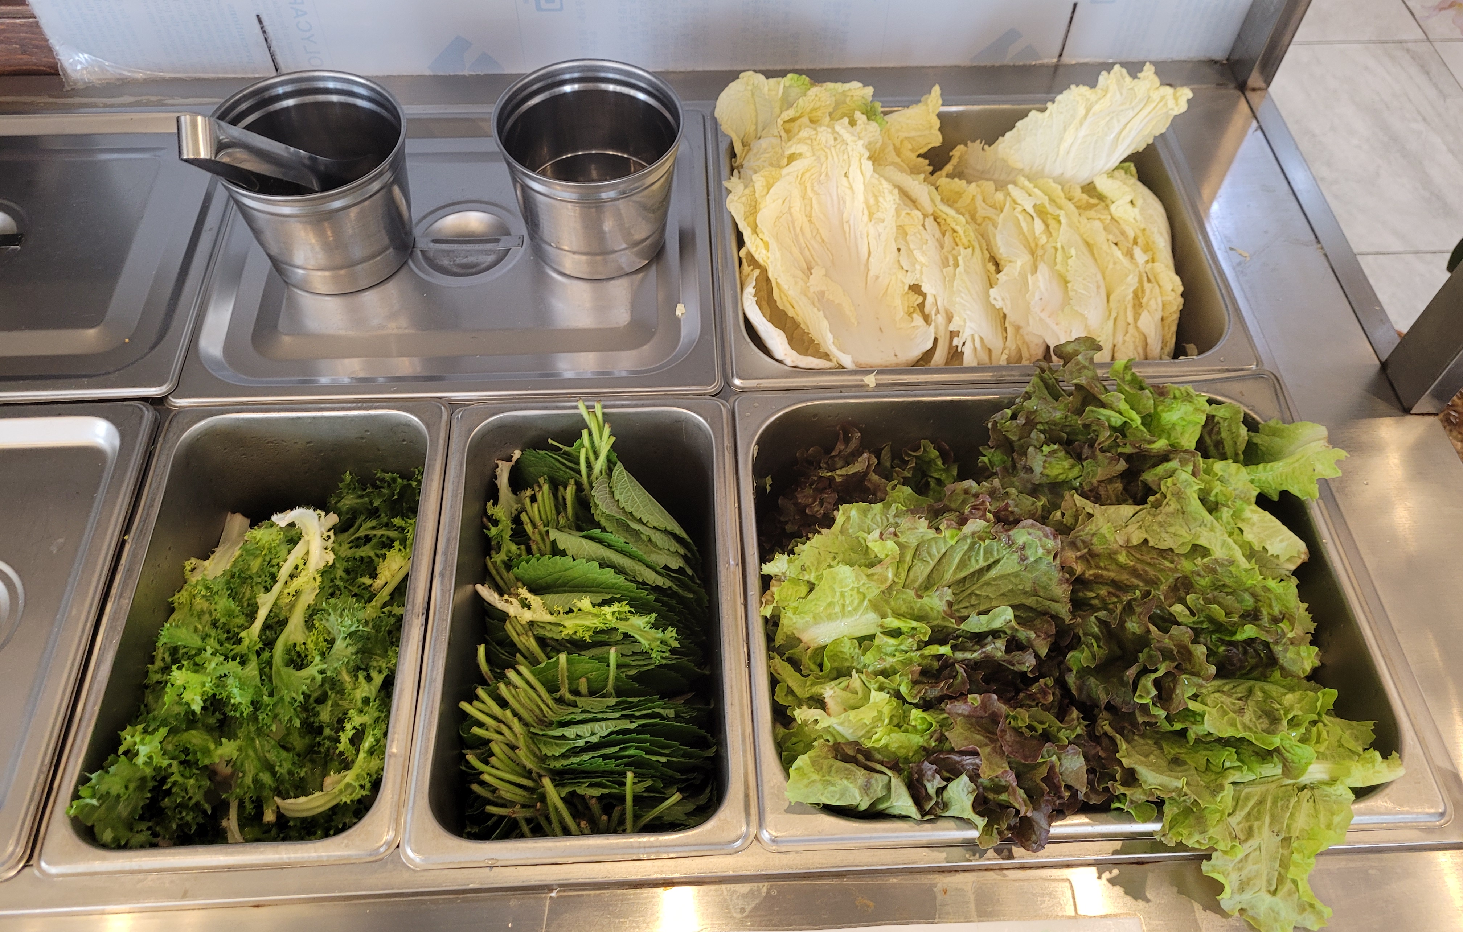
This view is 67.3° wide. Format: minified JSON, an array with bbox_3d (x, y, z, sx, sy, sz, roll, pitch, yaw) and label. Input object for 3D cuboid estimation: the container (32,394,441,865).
[{"bbox_3d":[-0.241,0.109,0.625,0.162,0.124,0.265,-2,56,-2],"label":"container"}]

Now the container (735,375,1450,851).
[{"bbox_3d":[0.170,0.097,0.634,0.325,0.124,0.265,-2,56,-2],"label":"container"}]

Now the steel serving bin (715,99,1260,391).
[{"bbox_3d":[0.155,-0.125,0.786,0.325,0.124,0.265,-2,56,-2],"label":"steel serving bin"}]

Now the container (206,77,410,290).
[{"bbox_3d":[-0.256,-0.177,0.697,0.117,0.085,0.117,-2,56,-2],"label":"container"}]

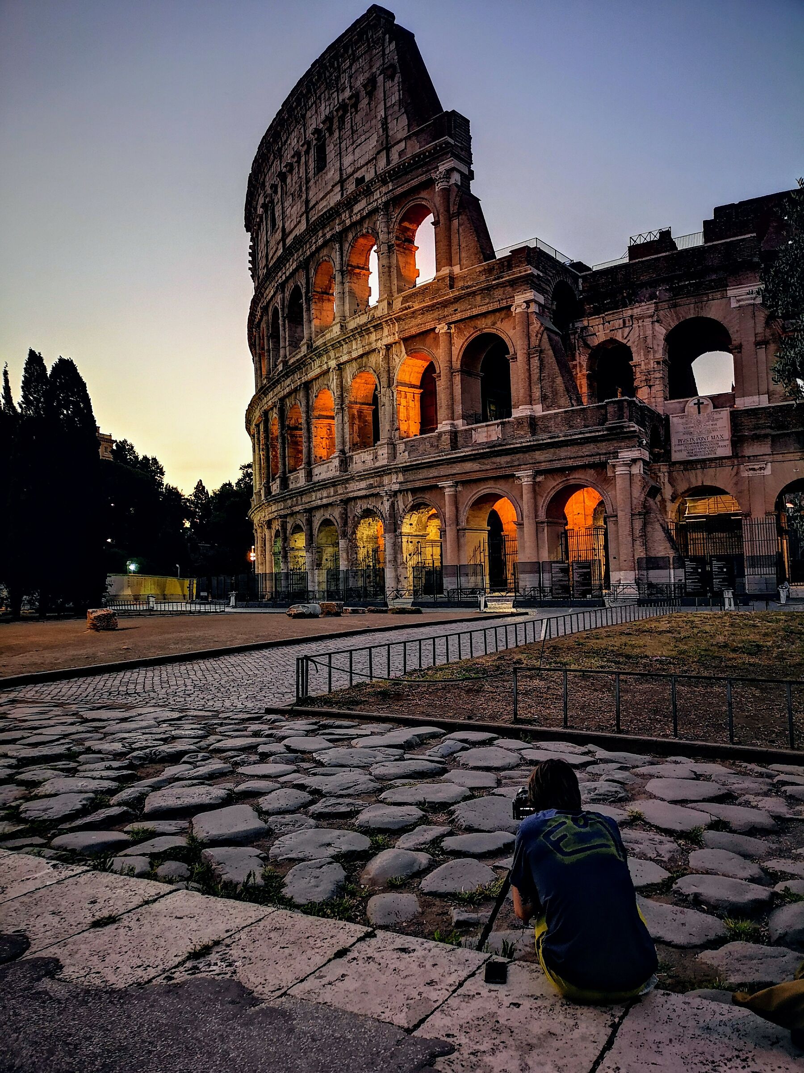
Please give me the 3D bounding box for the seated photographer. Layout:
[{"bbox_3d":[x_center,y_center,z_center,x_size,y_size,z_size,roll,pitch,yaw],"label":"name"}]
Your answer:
[{"bbox_3d":[0.700,1.308,3.400,0.550,0.850,0.750,0,-5,-10],"label":"seated photographer"}]

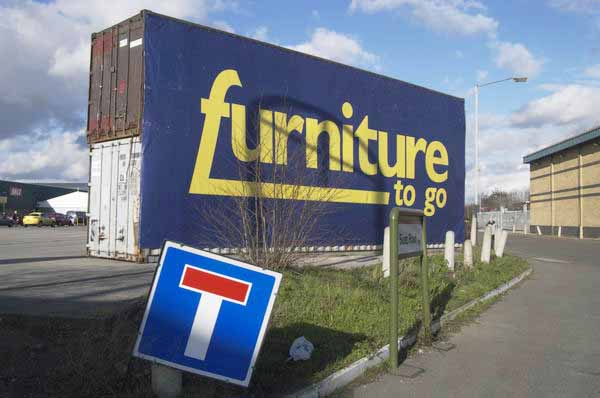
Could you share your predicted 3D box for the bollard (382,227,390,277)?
[{"bbox_3d":[1.557,0.938,10.600,0.180,0.903,0.180,0,-2,0],"label":"bollard"}]

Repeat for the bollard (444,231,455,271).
[{"bbox_3d":[2.926,1.042,11.700,0.175,0.826,0.175,0,-2,0],"label":"bollard"}]

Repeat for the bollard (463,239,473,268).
[{"bbox_3d":[3.573,1.179,12.700,0.170,0.632,0.170,0,-2,0],"label":"bollard"}]

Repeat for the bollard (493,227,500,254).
[{"bbox_3d":[5.619,1.254,17.000,0.180,0.812,0.180,0,-2,0],"label":"bollard"}]

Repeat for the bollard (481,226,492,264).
[{"bbox_3d":[4.445,1.088,14.200,0.185,0.932,0.185,5,-2,0],"label":"bollard"}]

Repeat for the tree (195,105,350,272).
[{"bbox_3d":[-0.580,-0.295,11.400,2.750,3.350,2.400,0,-2,0],"label":"tree"}]

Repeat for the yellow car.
[{"bbox_3d":[-27.015,2.174,62.000,1.740,1.460,4.250,0,-2,-2],"label":"yellow car"}]

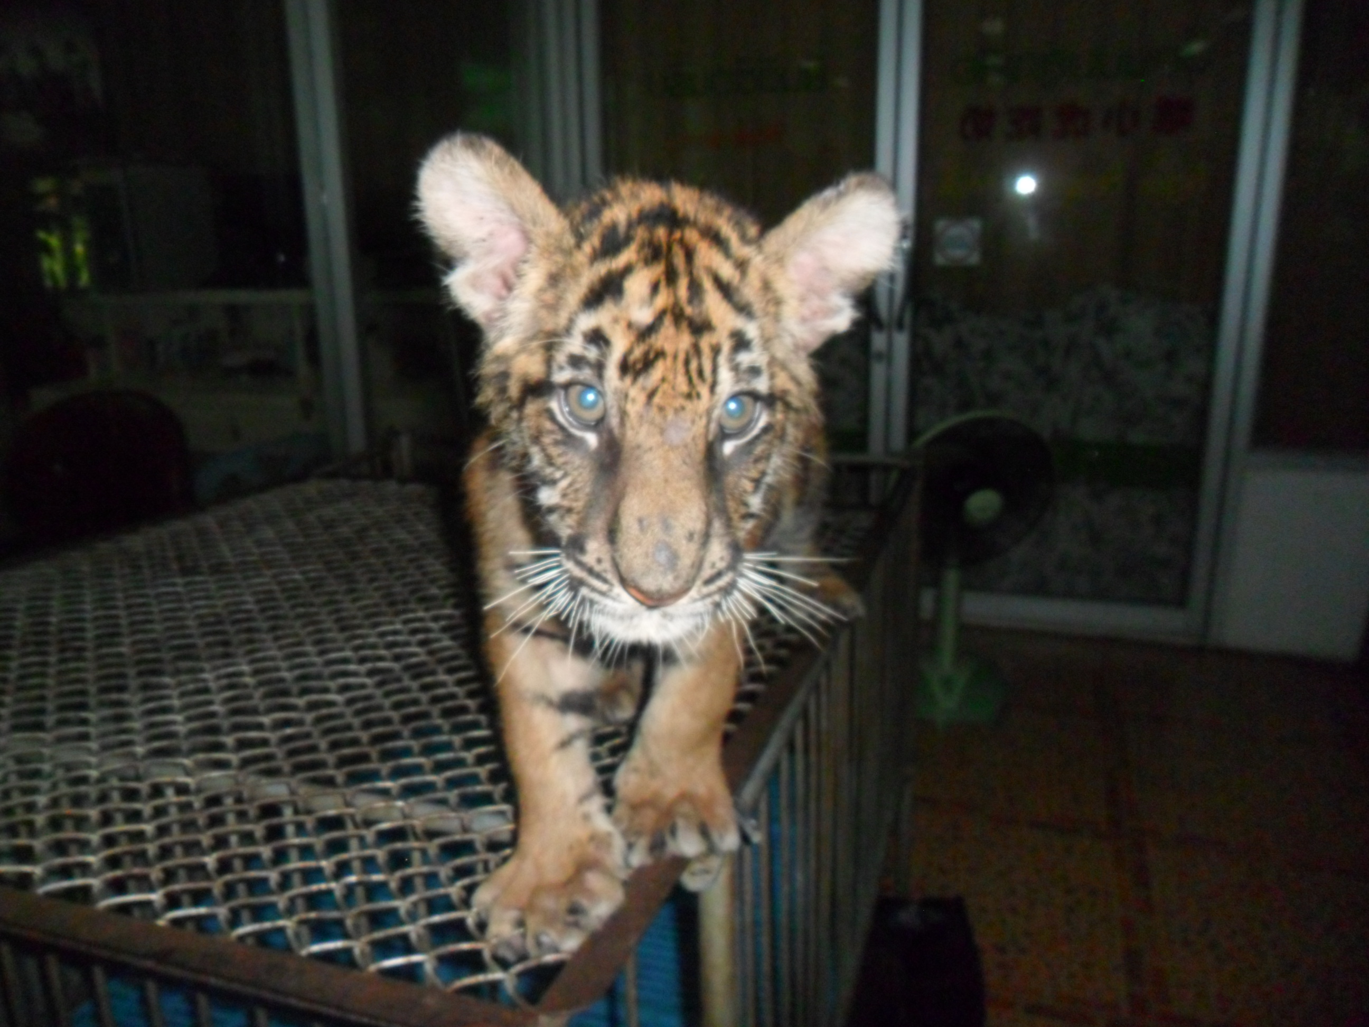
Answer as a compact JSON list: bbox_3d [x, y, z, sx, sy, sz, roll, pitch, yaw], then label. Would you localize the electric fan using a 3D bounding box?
[{"bbox_3d":[0.731,0.127,2.851,0.430,0.835,0.360,-3,16,-6],"label":"electric fan"}]

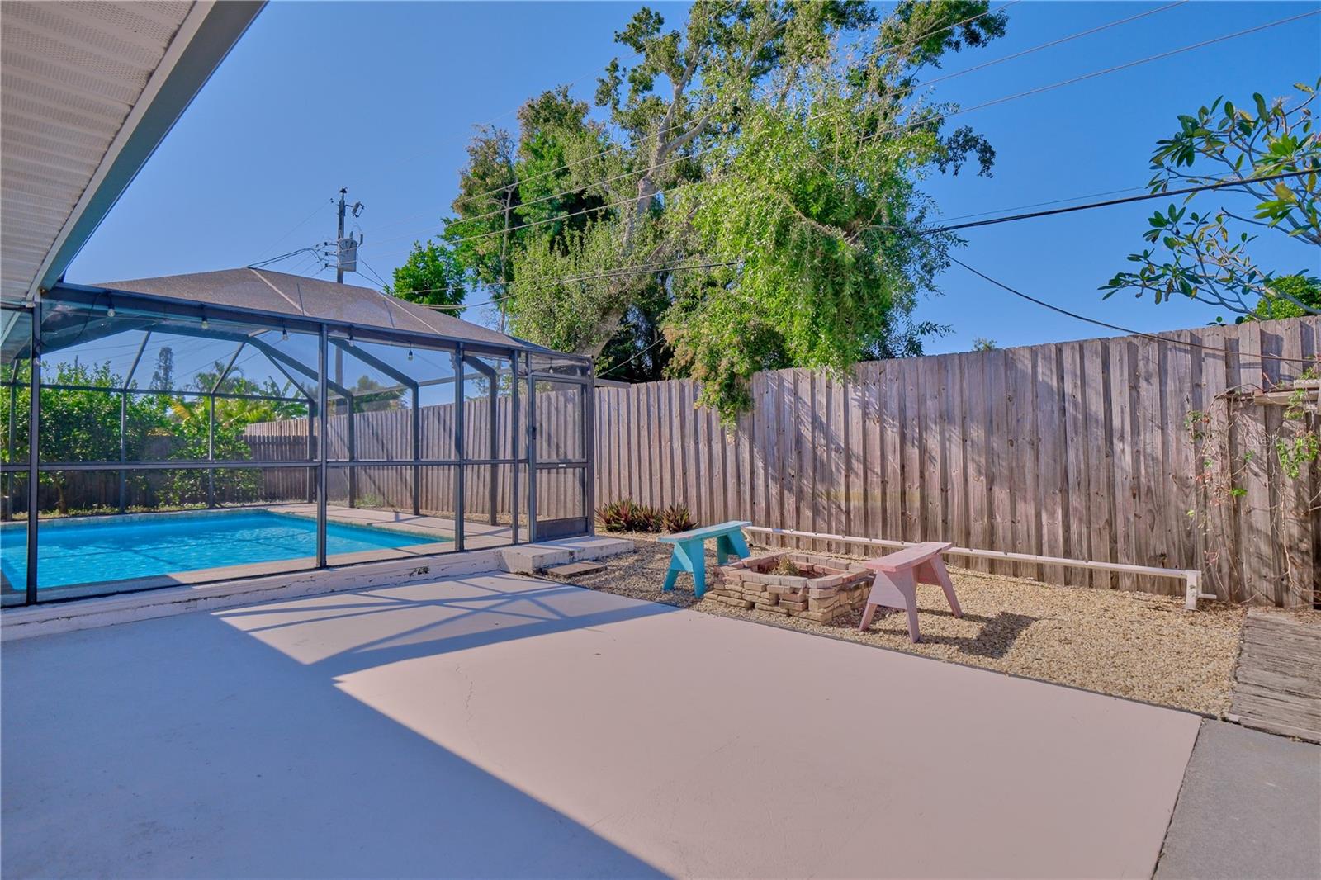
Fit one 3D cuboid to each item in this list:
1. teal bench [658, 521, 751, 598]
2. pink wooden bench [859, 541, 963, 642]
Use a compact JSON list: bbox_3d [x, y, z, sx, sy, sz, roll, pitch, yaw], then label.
[{"bbox_3d":[0.476,1.117,5.900,0.400,0.505,1.270,-1,-1,39],"label":"teal bench"},{"bbox_3d":[1.853,1.086,4.571,0.410,0.510,1.160,-1,-1,42],"label":"pink wooden bench"}]

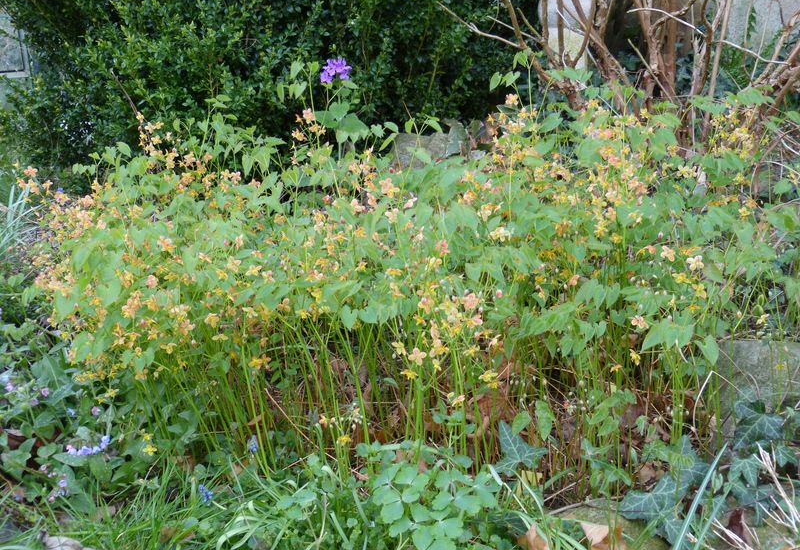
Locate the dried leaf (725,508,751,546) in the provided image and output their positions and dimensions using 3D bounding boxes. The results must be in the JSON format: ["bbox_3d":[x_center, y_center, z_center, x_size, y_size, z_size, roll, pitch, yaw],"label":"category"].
[{"bbox_3d":[0.398,0.295,1.140,0.027,0.044,0.018,-7,7,17],"label":"dried leaf"}]

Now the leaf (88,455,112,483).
[{"bbox_3d":[-0.392,0.255,1.270,0.030,0.036,0.013,-1,4,-17],"label":"leaf"}]

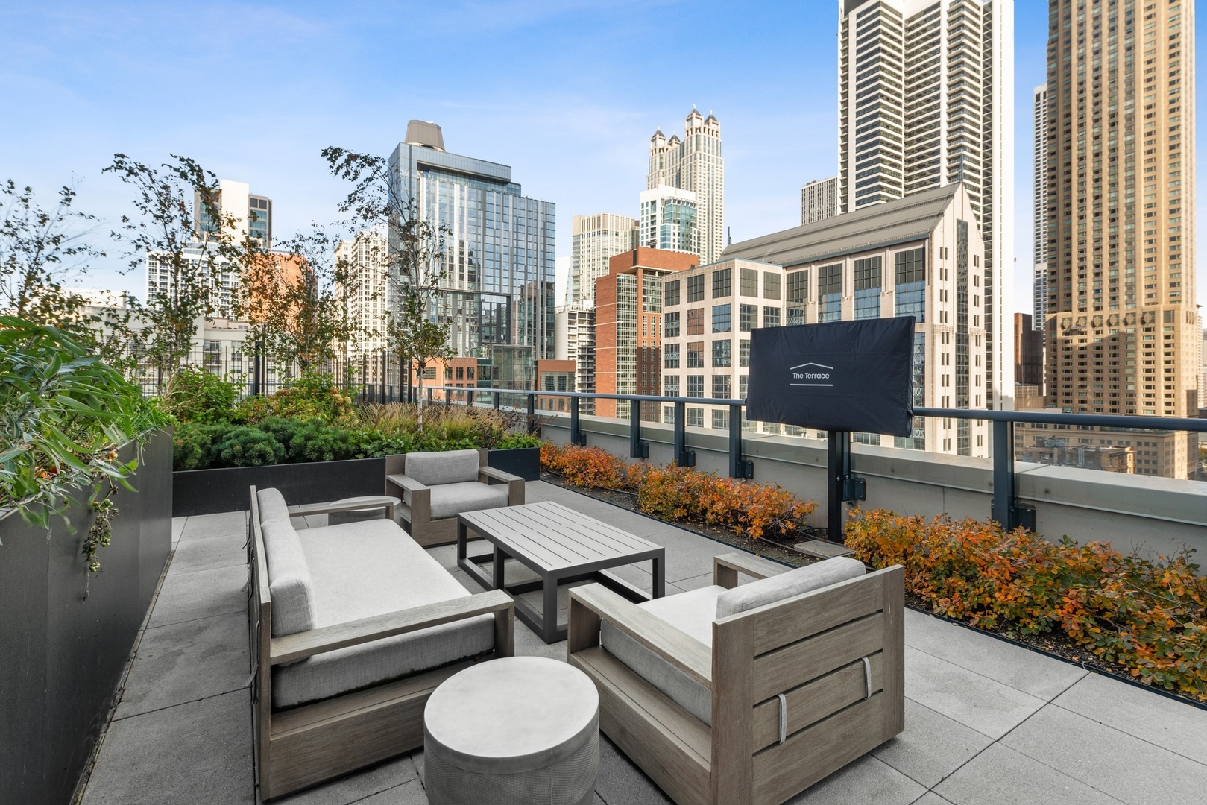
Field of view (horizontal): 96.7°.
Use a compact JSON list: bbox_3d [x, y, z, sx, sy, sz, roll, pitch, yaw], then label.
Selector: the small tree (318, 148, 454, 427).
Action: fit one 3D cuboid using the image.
[{"bbox_3d":[-3.239,-1.585,7.944,1.850,4.443,1.600,-1,2,-22],"label":"small tree"}]

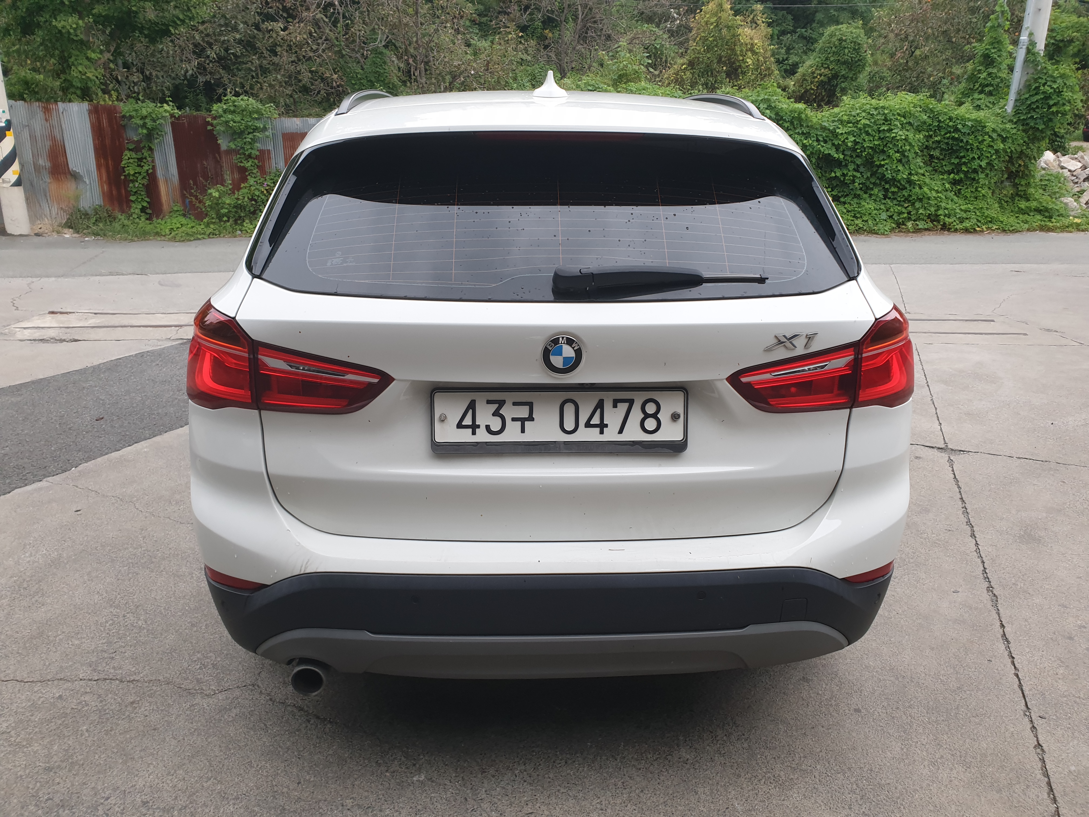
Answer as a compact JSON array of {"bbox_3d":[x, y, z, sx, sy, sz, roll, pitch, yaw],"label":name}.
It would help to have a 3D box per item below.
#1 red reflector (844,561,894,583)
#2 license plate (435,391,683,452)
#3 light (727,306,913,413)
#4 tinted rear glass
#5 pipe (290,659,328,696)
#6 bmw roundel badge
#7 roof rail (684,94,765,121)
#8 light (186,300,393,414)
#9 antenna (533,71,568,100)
[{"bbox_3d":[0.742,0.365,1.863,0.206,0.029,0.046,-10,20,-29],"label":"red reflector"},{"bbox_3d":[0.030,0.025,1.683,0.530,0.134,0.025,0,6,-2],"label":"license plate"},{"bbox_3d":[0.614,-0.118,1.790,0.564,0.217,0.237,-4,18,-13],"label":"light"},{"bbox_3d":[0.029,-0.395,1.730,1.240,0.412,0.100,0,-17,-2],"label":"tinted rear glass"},{"bbox_3d":[-0.539,0.594,1.924,0.080,0.080,0.150,0,18,-2],"label":"pipe"},{"bbox_3d":[0.035,-0.105,1.611,0.082,0.082,0.014,0,16,-2],"label":"bmw roundel badge"},{"bbox_3d":[0.529,-1.001,2.760,0.075,0.105,1.620,0,18,-2],"label":"roof rail"},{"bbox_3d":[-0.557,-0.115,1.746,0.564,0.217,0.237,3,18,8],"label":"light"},{"bbox_3d":[0.018,-0.787,1.994,0.084,0.067,0.165,0,18,-2],"label":"antenna"}]

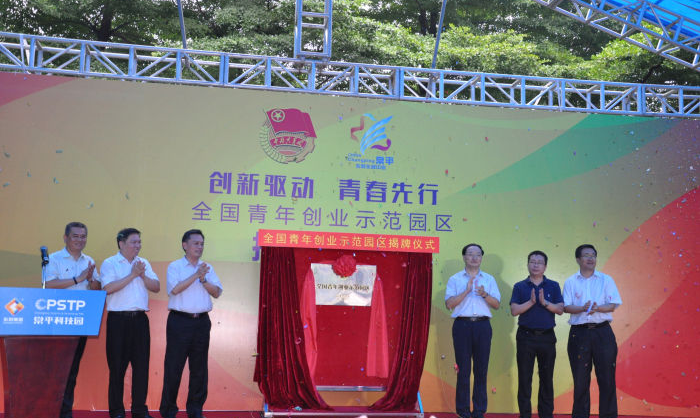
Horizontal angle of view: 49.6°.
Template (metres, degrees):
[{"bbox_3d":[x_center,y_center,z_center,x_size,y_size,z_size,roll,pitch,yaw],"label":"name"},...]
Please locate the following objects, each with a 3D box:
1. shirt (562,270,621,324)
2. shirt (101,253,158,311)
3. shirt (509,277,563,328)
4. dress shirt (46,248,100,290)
[{"bbox_3d":[2.302,0.840,7.186,0.550,0.537,0.310,0,-6,16],"label":"shirt"},{"bbox_3d":[-1.969,0.656,6.760,0.510,0.523,0.310,7,-8,-40],"label":"shirt"},{"bbox_3d":[1.800,0.902,7.306,0.500,0.526,0.290,1,-6,9],"label":"shirt"},{"bbox_3d":[-2.418,0.604,6.620,0.480,0.538,0.310,7,-8,-38],"label":"dress shirt"}]

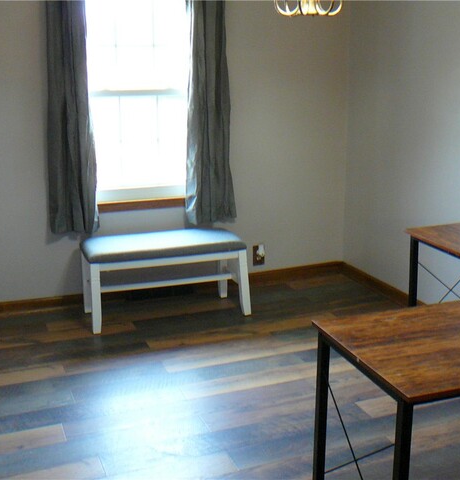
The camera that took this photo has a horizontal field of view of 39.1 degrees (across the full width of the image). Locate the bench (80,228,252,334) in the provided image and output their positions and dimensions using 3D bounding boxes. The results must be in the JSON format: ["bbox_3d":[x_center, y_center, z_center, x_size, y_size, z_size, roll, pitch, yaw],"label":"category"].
[{"bbox_3d":[-0.396,0.222,3.962,0.975,0.487,0.405,-5,16,-20],"label":"bench"}]

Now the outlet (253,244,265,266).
[{"bbox_3d":[0.211,0.113,4.593,0.085,0.140,0.022,-5,16,-20],"label":"outlet"}]

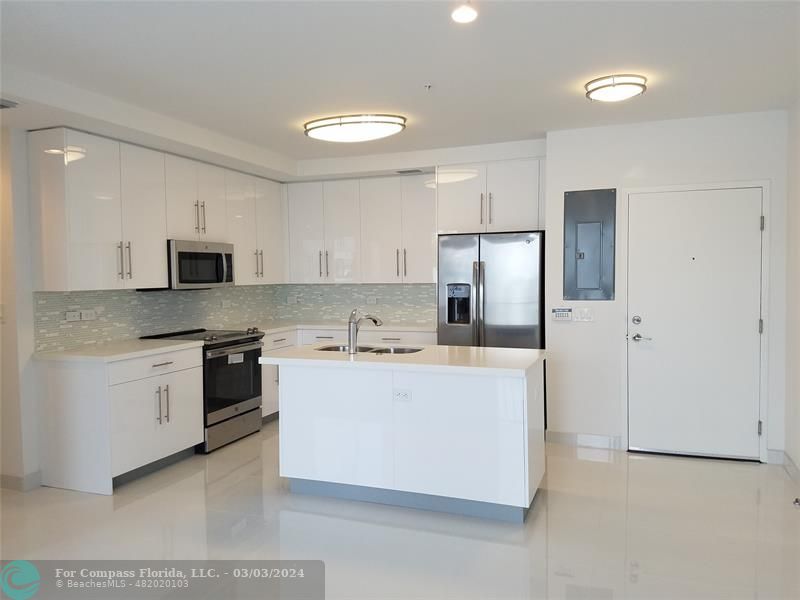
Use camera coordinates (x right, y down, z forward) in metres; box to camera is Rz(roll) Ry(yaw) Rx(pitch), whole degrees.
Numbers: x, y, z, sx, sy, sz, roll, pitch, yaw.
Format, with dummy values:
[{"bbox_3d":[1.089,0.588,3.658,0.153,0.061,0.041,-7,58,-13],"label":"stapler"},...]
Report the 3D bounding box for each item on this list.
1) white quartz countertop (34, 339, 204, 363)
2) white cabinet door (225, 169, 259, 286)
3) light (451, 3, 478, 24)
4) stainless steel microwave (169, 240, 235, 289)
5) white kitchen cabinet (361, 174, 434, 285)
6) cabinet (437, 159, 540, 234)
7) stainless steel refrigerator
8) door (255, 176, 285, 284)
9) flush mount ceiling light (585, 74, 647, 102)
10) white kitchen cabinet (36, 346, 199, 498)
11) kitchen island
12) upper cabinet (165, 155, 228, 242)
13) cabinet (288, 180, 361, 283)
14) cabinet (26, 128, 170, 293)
[{"bbox_3d":[-2.020,0.365,4.423,0.650,0.036,0.949,0,2,21],"label":"white quartz countertop"},{"bbox_3d":[-1.528,-0.678,5.768,0.030,1.075,0.490,0,3,21],"label":"white cabinet door"},{"bbox_3d":[0.290,-1.271,2.681,0.132,0.045,0.132,-1,2,0],"label":"light"},{"bbox_3d":[-1.838,-0.298,5.215,0.422,0.397,0.758,0,2,21],"label":"stainless steel microwave"},{"bbox_3d":[0.078,-0.710,6.162,0.911,1.077,0.330,0,2,21],"label":"white kitchen cabinet"},{"bbox_3d":[0.891,-0.930,5.681,0.932,0.624,0.615,0,2,21],"label":"cabinet"},{"bbox_3d":[0.891,0.293,5.599,0.905,1.775,0.790,0,2,21],"label":"stainless steel refrigerator"},{"bbox_3d":[-1.361,-0.699,6.217,0.030,1.075,0.469,0,3,21],"label":"door"},{"bbox_3d":[1.317,-1.284,3.668,0.352,0.080,0.352,0,2,21],"label":"flush mount ceiling light"},{"bbox_3d":[-2.020,0.822,4.452,0.633,0.879,0.933,0,2,21],"label":"white kitchen cabinet"},{"bbox_3d":[0.050,0.801,3.965,1.684,0.902,0.877,0,2,21],"label":"kitchen island"},{"bbox_3d":[-1.885,-0.843,5.207,0.340,0.687,0.768,0,2,21],"label":"upper cabinet"},{"bbox_3d":[-0.730,-0.709,6.402,0.834,1.073,0.340,0,2,21],"label":"cabinet"},{"bbox_3d":[-2.181,-0.614,4.443,0.328,1.077,0.925,0,2,21],"label":"cabinet"}]

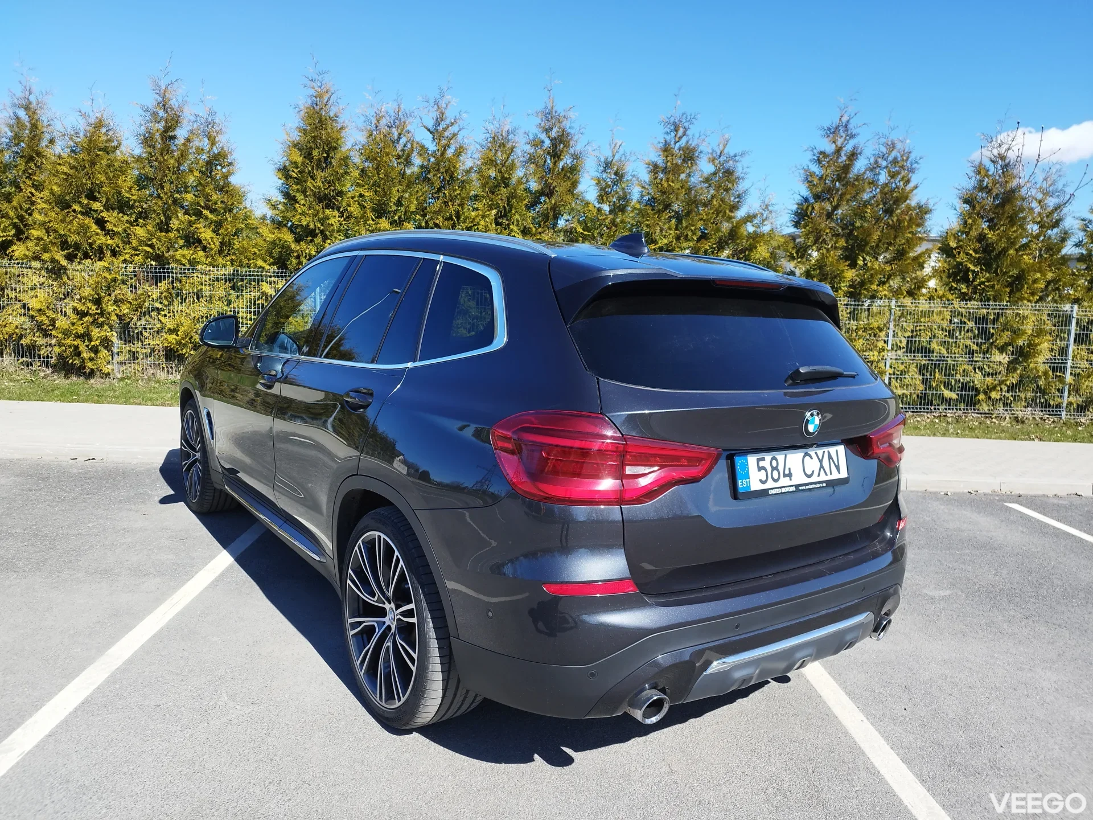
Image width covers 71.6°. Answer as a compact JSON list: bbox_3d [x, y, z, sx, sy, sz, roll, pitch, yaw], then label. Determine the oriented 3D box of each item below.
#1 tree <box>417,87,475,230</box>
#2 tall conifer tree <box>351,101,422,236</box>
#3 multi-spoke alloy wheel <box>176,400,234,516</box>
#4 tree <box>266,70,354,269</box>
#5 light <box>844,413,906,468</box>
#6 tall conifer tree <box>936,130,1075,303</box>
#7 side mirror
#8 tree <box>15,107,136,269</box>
[{"bbox_3d":[-1.414,-2.385,10.523,1.000,4.059,1.000,2,7,-5],"label":"tree"},{"bbox_3d":[-2.127,-2.224,10.065,1.200,3.730,1.200,2,7,0],"label":"tall conifer tree"},{"bbox_3d":[-2.132,0.284,4.824,0.250,0.728,0.728,-2,9,-36],"label":"multi-spoke alloy wheel"},{"bbox_3d":[-3.244,-2.508,10.382,1.350,4.148,1.350,2,7,-5],"label":"tree"},{"bbox_3d":[1.139,0.112,2.690,0.620,0.210,0.230,-4,10,-43],"label":"light"},{"bbox_3d":[6.668,-2.039,11.170,1.950,4.059,1.450,2,7,-5],"label":"tall conifer tree"},{"bbox_3d":[-1.683,-0.400,3.862,0.205,0.172,0.155,-2,9,-36],"label":"side mirror"},{"bbox_3d":[-6.240,-2.269,10.100,1.600,3.427,1.450,2,7,-5],"label":"tree"}]

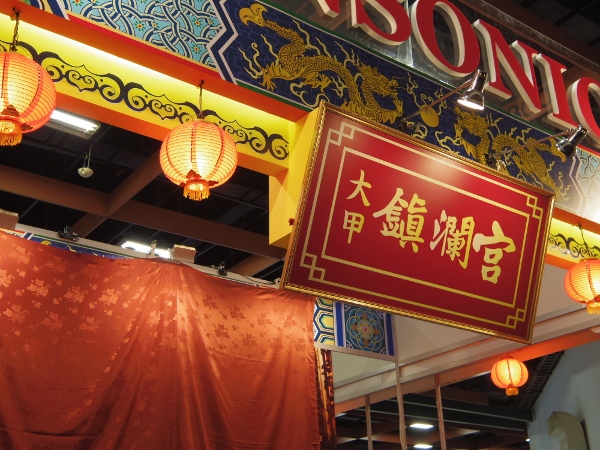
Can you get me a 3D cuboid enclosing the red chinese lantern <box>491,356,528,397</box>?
[{"bbox_3d":[1.888,1.362,7.320,0.340,0.349,0.340,-1,-24,-1],"label":"red chinese lantern"}]

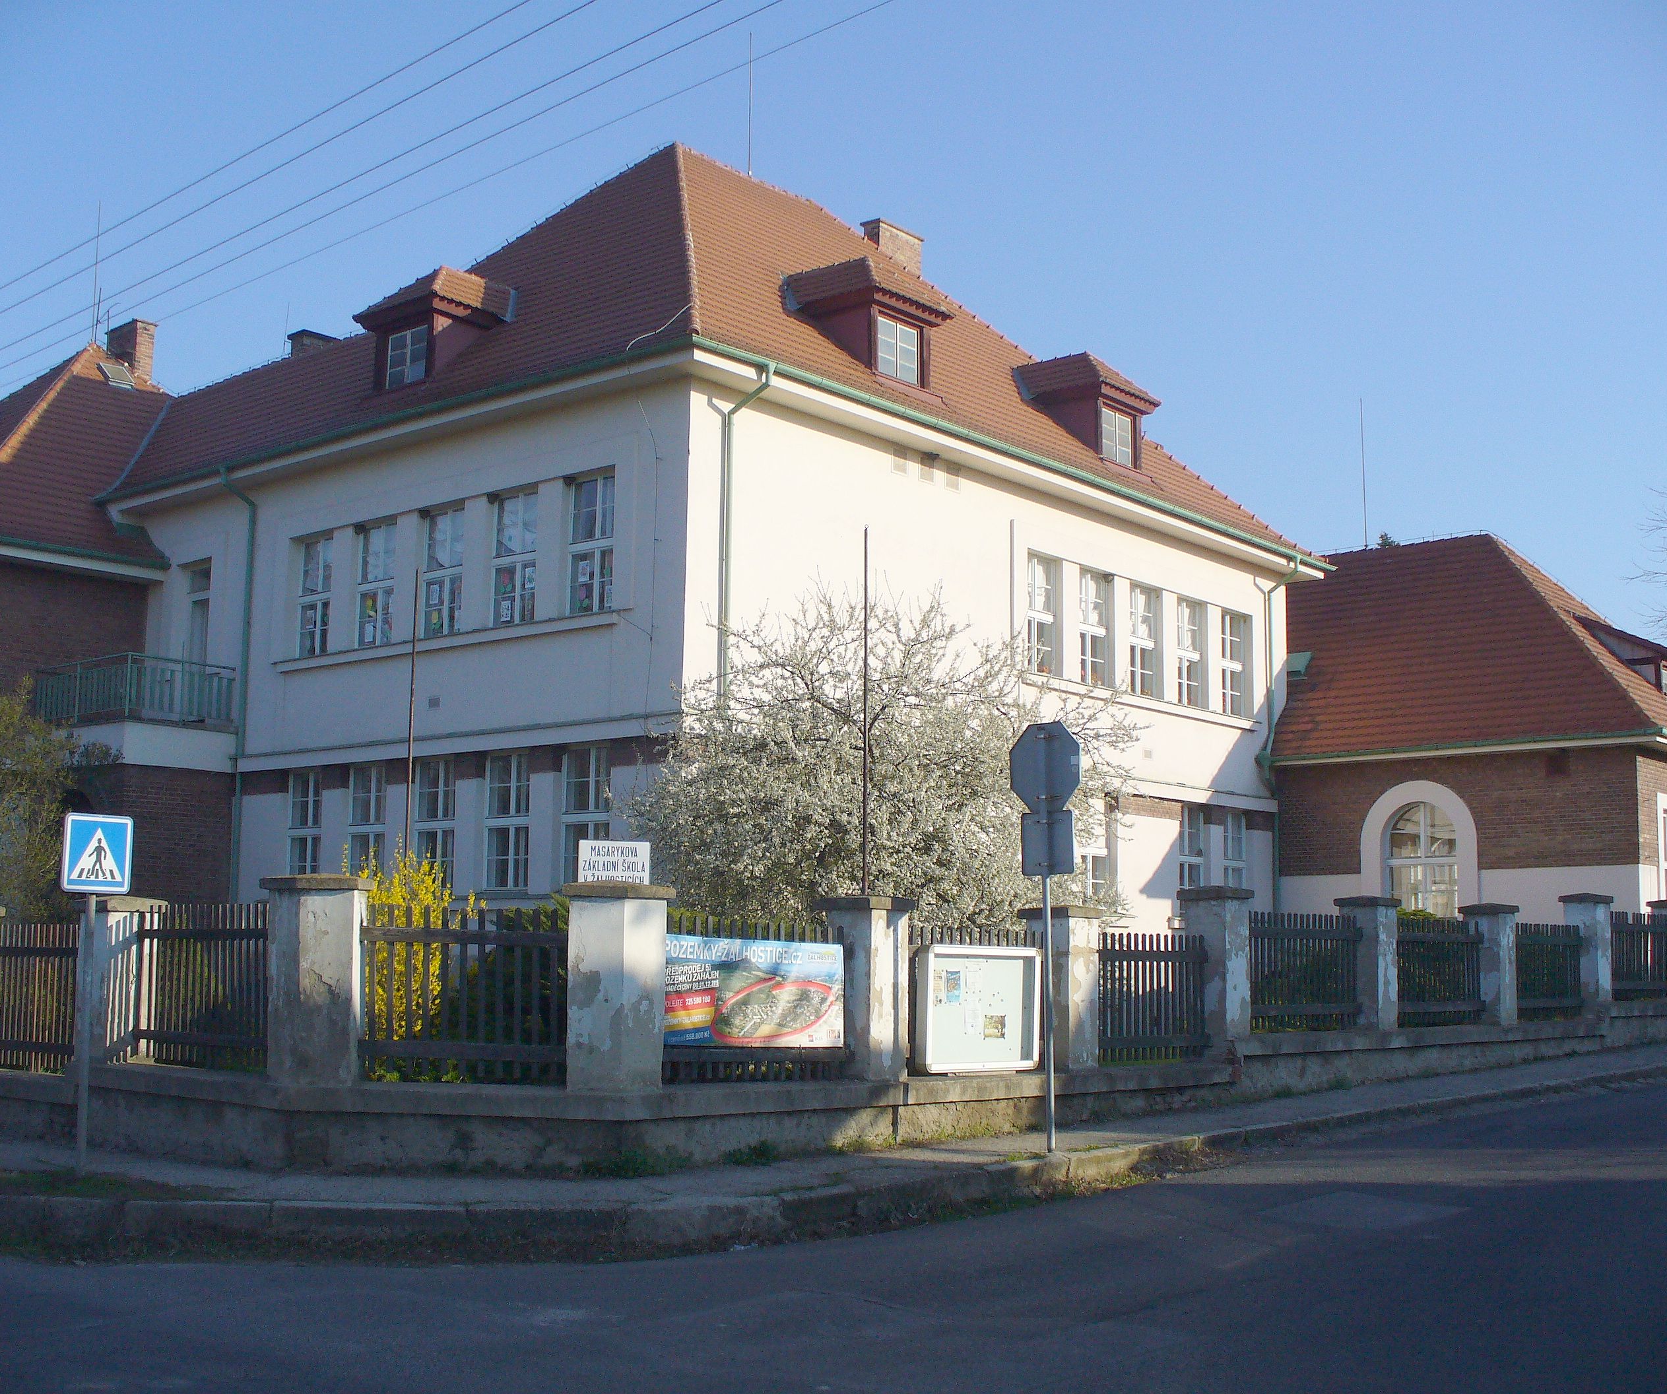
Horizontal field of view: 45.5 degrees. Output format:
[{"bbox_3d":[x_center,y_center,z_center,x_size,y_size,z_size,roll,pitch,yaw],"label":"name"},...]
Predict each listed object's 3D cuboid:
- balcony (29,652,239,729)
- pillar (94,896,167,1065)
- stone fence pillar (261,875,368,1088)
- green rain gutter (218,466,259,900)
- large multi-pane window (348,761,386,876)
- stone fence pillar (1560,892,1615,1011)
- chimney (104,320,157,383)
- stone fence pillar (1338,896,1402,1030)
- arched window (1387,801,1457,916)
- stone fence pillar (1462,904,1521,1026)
[{"bbox_3d":[-11.373,0.030,32.228,2.950,1.020,1.900,-6,-10,40],"label":"balcony"},{"bbox_3d":[-6.036,2.380,16.795,0.560,1.395,0.560,-6,-10,40],"label":"pillar"},{"bbox_3d":[-3.723,2.031,14.349,0.660,1.517,0.600,1,-8,0],"label":"stone fence pillar"},{"bbox_3d":[-9.696,0.705,31.542,0.180,8.824,0.700,-6,-10,40],"label":"green rain gutter"},{"bbox_3d":[-6.950,1.983,29.528,0.880,1.880,0.130,-6,-10,40],"label":"large multi-pane window"},{"bbox_3d":[10.047,3.372,26.574,0.540,1.482,0.540,-6,-10,40],"label":"stone fence pillar"},{"bbox_3d":[-13.935,-6.724,39.308,1.060,1.220,0.460,-6,-10,40],"label":"chimney"},{"bbox_3d":[6.178,3.059,22.958,0.570,1.543,0.570,-6,-10,41],"label":"stone fence pillar"},{"bbox_3d":[10.692,2.964,35.922,1.395,2.127,0.180,-6,-10,40],"label":"arched window"},{"bbox_3d":[7.983,3.252,24.221,0.540,1.457,0.540,-6,-10,40],"label":"stone fence pillar"}]

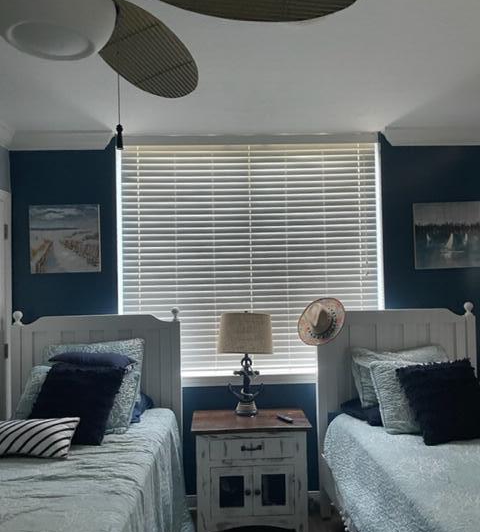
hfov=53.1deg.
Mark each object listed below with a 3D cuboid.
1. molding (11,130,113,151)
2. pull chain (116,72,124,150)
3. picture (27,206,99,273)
[{"bbox_3d":[-1.145,-0.799,3.065,0.675,0.106,0.078,-1,-1,-2],"label":"molding"},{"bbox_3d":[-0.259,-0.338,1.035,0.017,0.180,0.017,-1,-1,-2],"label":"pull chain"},{"bbox_3d":[-1.113,-0.171,3.081,0.441,0.433,0.032,-1,-1,-2],"label":"picture"}]

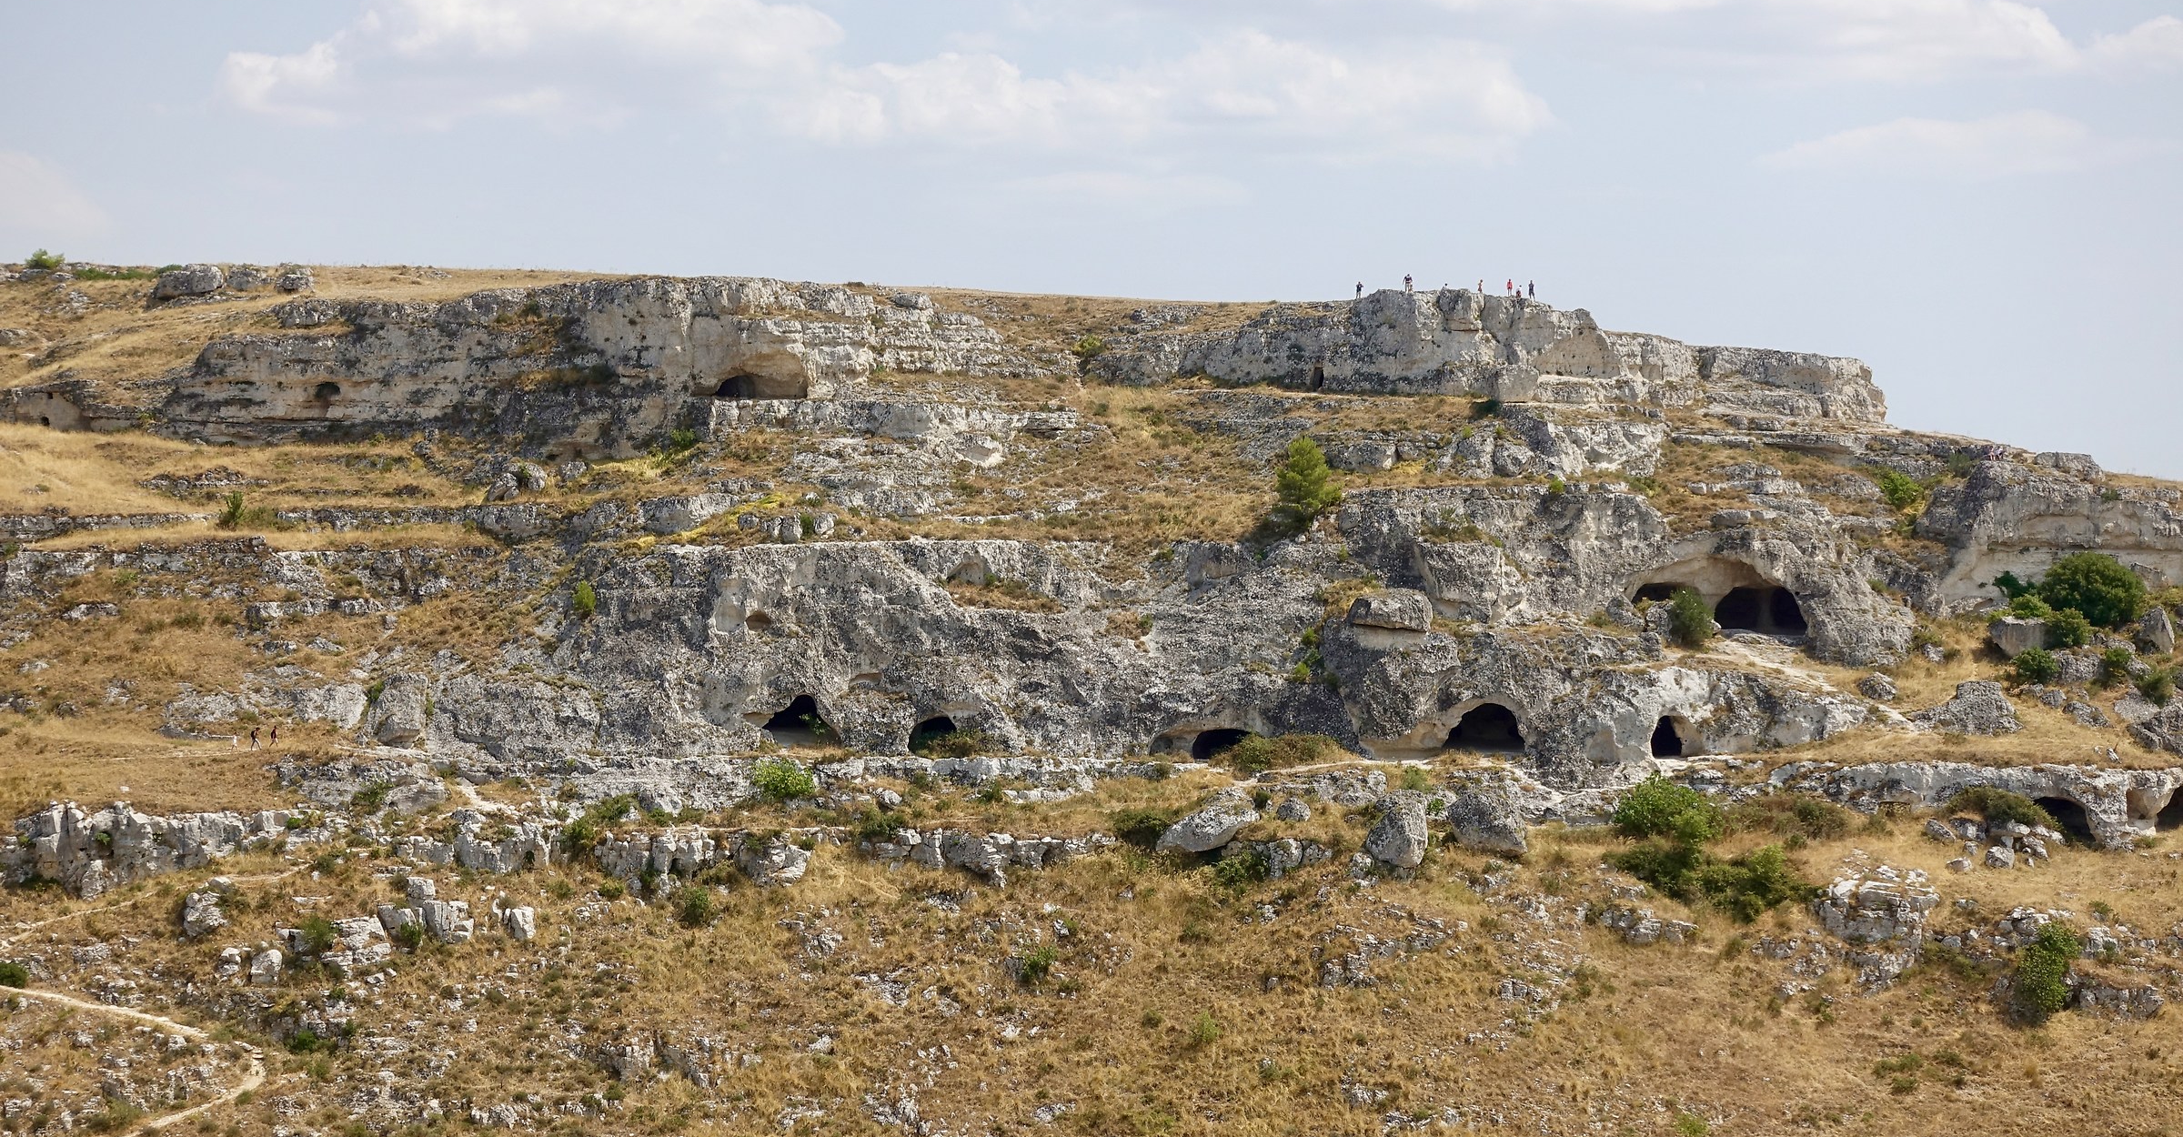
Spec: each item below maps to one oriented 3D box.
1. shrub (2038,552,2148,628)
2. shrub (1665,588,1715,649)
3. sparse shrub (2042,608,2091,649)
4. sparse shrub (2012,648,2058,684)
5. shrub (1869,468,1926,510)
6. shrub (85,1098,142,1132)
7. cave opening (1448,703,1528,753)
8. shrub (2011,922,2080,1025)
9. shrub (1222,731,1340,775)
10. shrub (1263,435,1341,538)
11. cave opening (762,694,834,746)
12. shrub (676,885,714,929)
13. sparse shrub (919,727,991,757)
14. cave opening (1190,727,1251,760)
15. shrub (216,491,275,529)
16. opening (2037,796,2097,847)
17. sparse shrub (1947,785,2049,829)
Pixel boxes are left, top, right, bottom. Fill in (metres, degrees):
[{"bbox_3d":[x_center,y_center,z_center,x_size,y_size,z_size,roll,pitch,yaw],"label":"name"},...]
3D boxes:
[{"bbox_3d":[88.688,1.886,370.000,9.462,6.761,7.800,0,-1,0],"label":"shrub"},{"bbox_3d":[50.080,4.140,350.000,4.140,5.140,3.700,0,0,0],"label":"shrub"},{"bbox_3d":[84.875,5.195,364.000,4.294,3.555,3.700,0,-1,0],"label":"sparse shrub"},{"bbox_3d":[78.220,8.070,347.000,3.820,3.110,3.300,0,0,0],"label":"sparse shrub"},{"bbox_3d":[71.150,-7.000,369.000,4.960,3.760,3.900,0,0,0],"label":"shrub"},{"bbox_3d":[-70.140,39.210,300.000,4.160,2.570,3.200,0,0,0],"label":"shrub"},{"bbox_3d":[32.180,13.070,341.000,6.390,4.170,3.200,0,0,0],"label":"cave opening"},{"bbox_3d":[71.161,30.091,312.000,5.072,7.485,4.600,0,-1,0],"label":"shrub"},{"bbox_3d":[15.611,15.195,345.000,9.675,3.647,5.200,0,-1,0],"label":"shrub"},{"bbox_3d":[18.701,-7.333,367.000,6.412,8.652,6.000,0,-1,0],"label":"shrub"},{"bbox_3d":[-24.050,12.450,343.000,6.010,4.200,3.000,0,0,0],"label":"cave opening"},{"bbox_3d":[-30.519,26.065,322.000,2.883,3.277,2.700,0,-1,0],"label":"shrub"},{"bbox_3d":[-11.072,14.392,346.000,6.193,2.534,3.700,0,-1,0],"label":"sparse shrub"},{"bbox_3d":[10.560,14.340,343.000,5.230,2.660,2.800,0,0,0],"label":"cave opening"},{"bbox_3d":[-74.350,-5.090,367.000,5.240,3.590,3.800,0,0,0],"label":"shrub"},{"bbox_3d":[78.813,20.400,338.000,4.813,4.127,3.200,0,-1,6],"label":"opening"},{"bbox_3d":[71.720,18.830,331.000,8.100,3.370,4.500,0,0,0],"label":"sparse shrub"}]

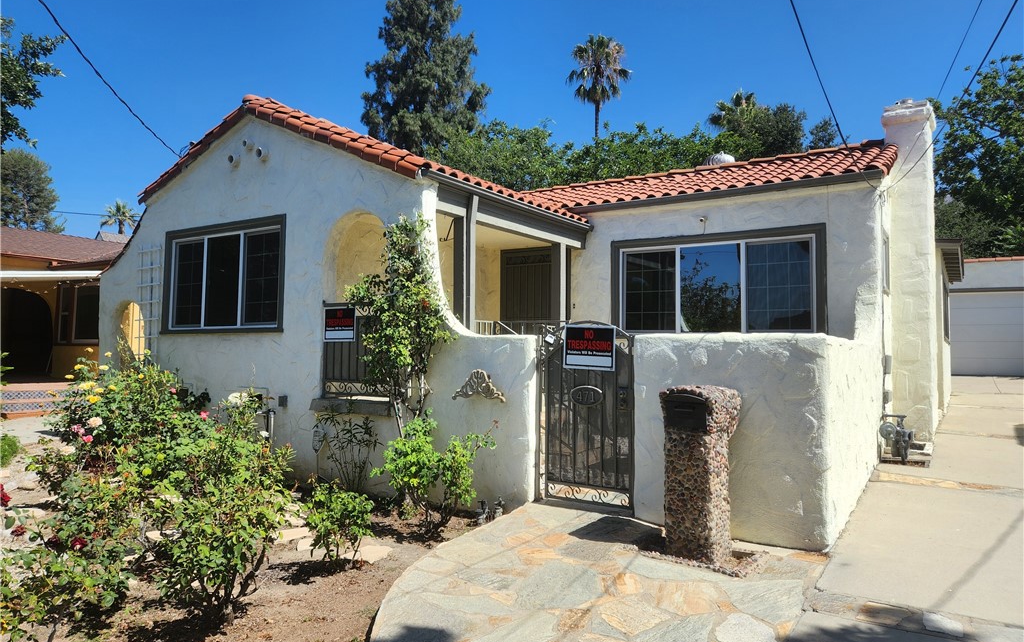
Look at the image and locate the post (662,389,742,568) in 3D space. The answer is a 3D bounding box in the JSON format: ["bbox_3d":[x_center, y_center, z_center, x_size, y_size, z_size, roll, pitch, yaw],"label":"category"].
[{"bbox_3d":[1.386,1.073,4.914,0.370,1.190,0.470,-2,-3,42],"label":"post"}]

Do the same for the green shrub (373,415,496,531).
[{"bbox_3d":[-0.665,1.297,5.740,1.000,0.980,0.800,1,-2,-7],"label":"green shrub"}]

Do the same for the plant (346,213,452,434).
[{"bbox_3d":[-1.107,0.386,6.666,1.050,2.846,0.620,-1,-3,32],"label":"plant"}]

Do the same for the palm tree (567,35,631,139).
[{"bbox_3d":[5.245,-7.254,41.602,3.800,20.755,3.800,0,-2,7],"label":"palm tree"}]

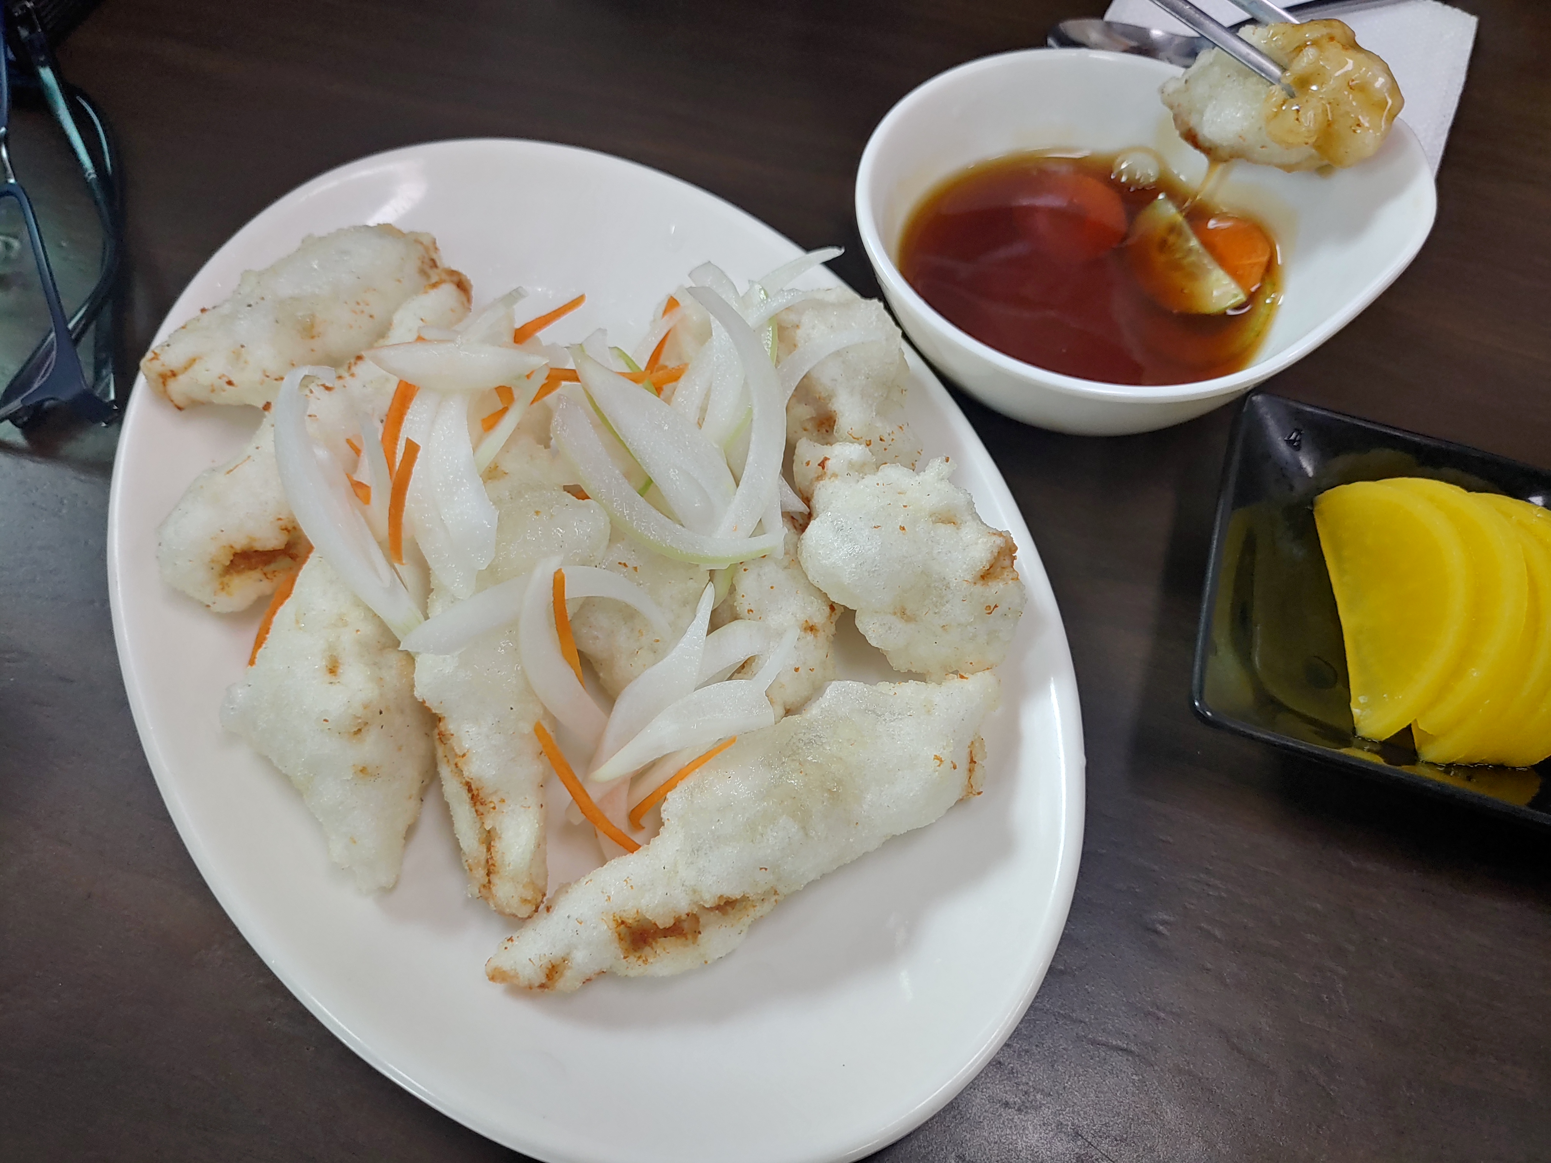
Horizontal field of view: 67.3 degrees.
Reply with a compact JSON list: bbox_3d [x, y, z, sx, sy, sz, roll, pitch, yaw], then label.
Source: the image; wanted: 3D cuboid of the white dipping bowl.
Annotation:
[{"bbox_3d":[0.093,-0.079,0.322,0.156,0.055,0.124,-17,62,-11],"label":"white dipping bowl"}]

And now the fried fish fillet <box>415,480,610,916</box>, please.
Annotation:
[{"bbox_3d":[-0.057,0.025,0.257,0.040,0.026,0.091,-3,74,-3],"label":"fried fish fillet"}]

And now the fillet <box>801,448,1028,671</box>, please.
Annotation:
[{"bbox_3d":[0.033,-0.003,0.273,0.054,0.028,0.045,14,61,6],"label":"fillet"}]

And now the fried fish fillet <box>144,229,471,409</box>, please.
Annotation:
[{"bbox_3d":[-0.124,-0.067,0.307,0.083,0.026,0.040,-21,63,-13],"label":"fried fish fillet"}]

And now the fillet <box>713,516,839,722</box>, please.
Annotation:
[{"bbox_3d":[0.001,0.009,0.273,0.029,0.025,0.044,-8,61,-6],"label":"fillet"}]

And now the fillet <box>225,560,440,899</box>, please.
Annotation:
[{"bbox_3d":[-0.097,0.031,0.255,0.042,0.025,0.072,-21,77,-13],"label":"fillet"}]

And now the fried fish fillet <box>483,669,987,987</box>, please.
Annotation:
[{"bbox_3d":[-0.004,0.055,0.249,0.123,0.027,0.041,-27,64,-16],"label":"fried fish fillet"}]

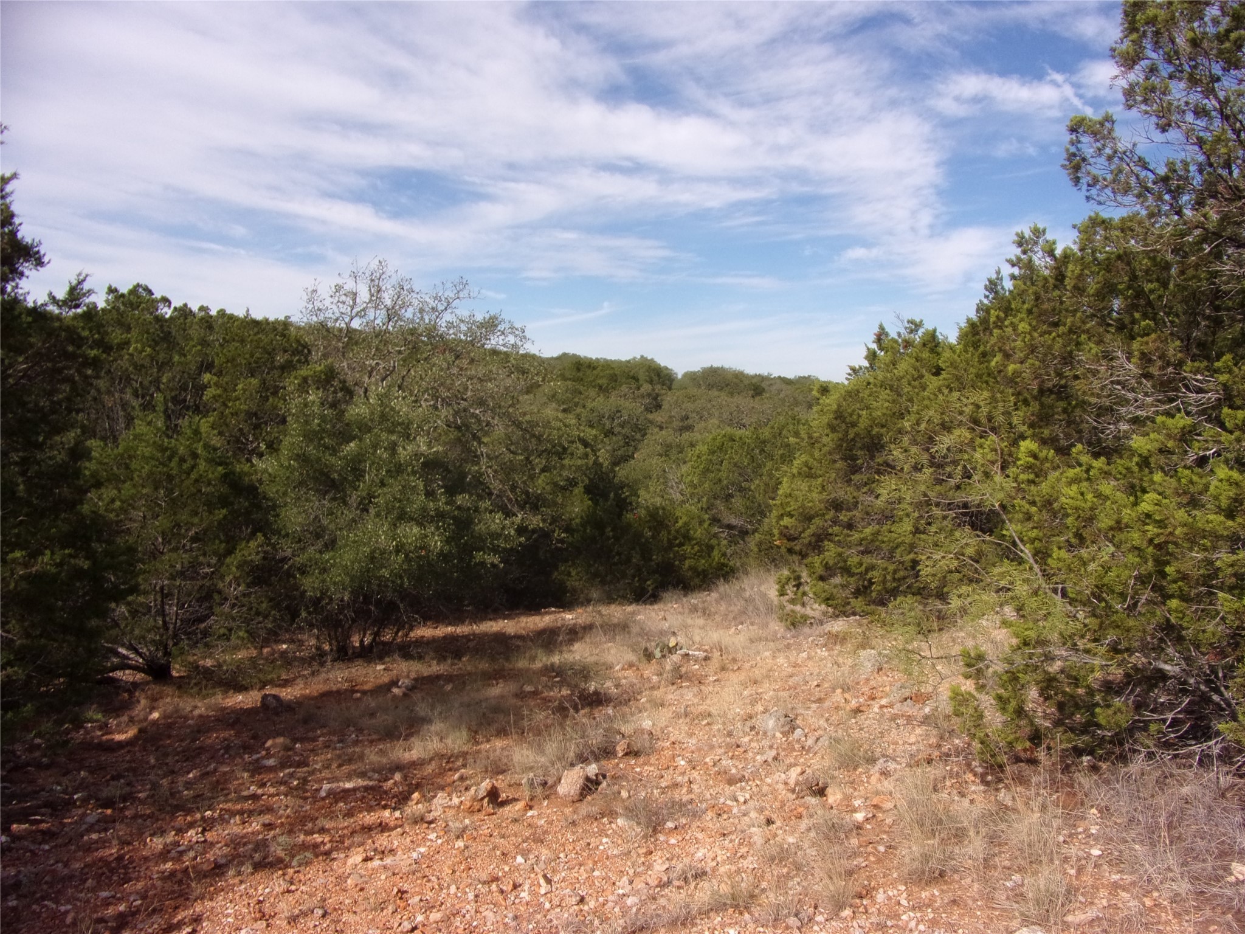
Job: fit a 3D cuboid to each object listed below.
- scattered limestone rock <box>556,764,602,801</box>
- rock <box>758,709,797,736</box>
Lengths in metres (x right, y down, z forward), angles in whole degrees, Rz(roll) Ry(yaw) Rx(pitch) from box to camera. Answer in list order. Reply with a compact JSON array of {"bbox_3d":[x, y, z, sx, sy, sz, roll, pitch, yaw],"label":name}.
[{"bbox_3d":[-0.231,1.679,4.600,0.235,0.170,0.190,0,2,-3],"label":"scattered limestone rock"},{"bbox_3d":[1.048,1.727,5.850,0.250,0.145,0.200,0,2,10],"label":"rock"}]

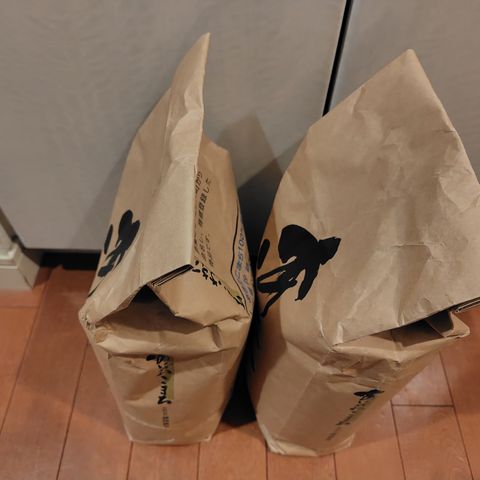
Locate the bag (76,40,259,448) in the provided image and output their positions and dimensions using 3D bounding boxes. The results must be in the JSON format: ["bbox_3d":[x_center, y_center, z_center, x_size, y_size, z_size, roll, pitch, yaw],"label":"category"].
[{"bbox_3d":[-0.055,0.045,0.405,0.112,0.385,0.217,2,54,-2],"label":"bag"}]

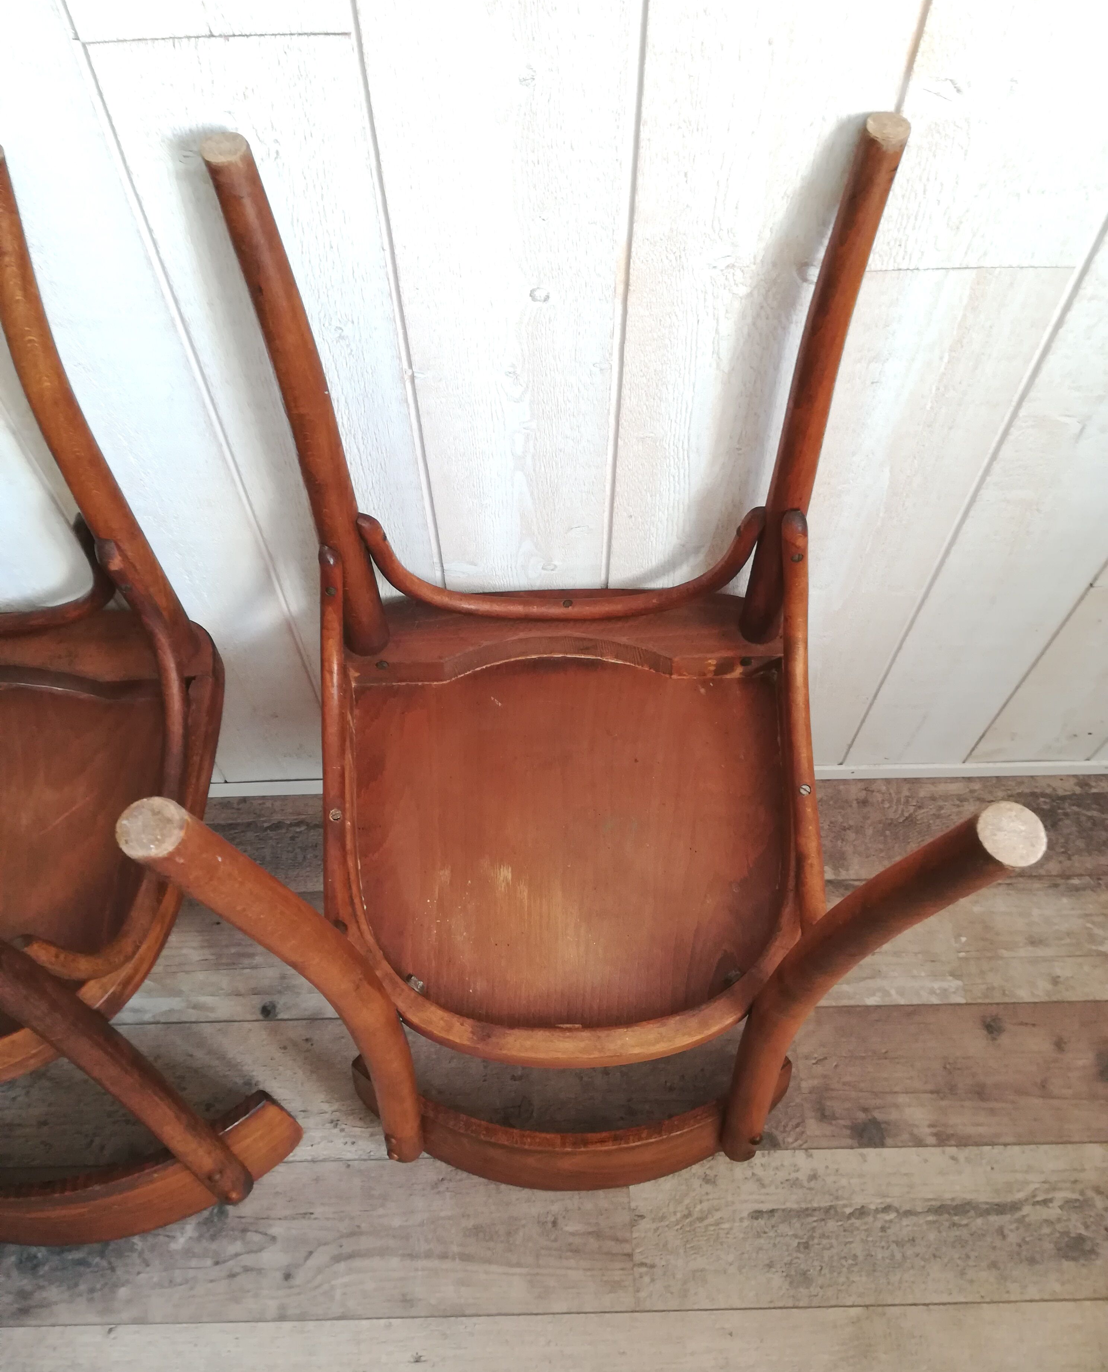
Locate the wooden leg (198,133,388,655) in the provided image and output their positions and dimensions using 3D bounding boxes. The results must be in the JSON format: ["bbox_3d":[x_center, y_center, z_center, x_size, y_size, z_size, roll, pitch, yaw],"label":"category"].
[{"bbox_3d":[-0.173,-0.175,0.804,0.036,0.444,0.039,-2,54,2],"label":"wooden leg"}]

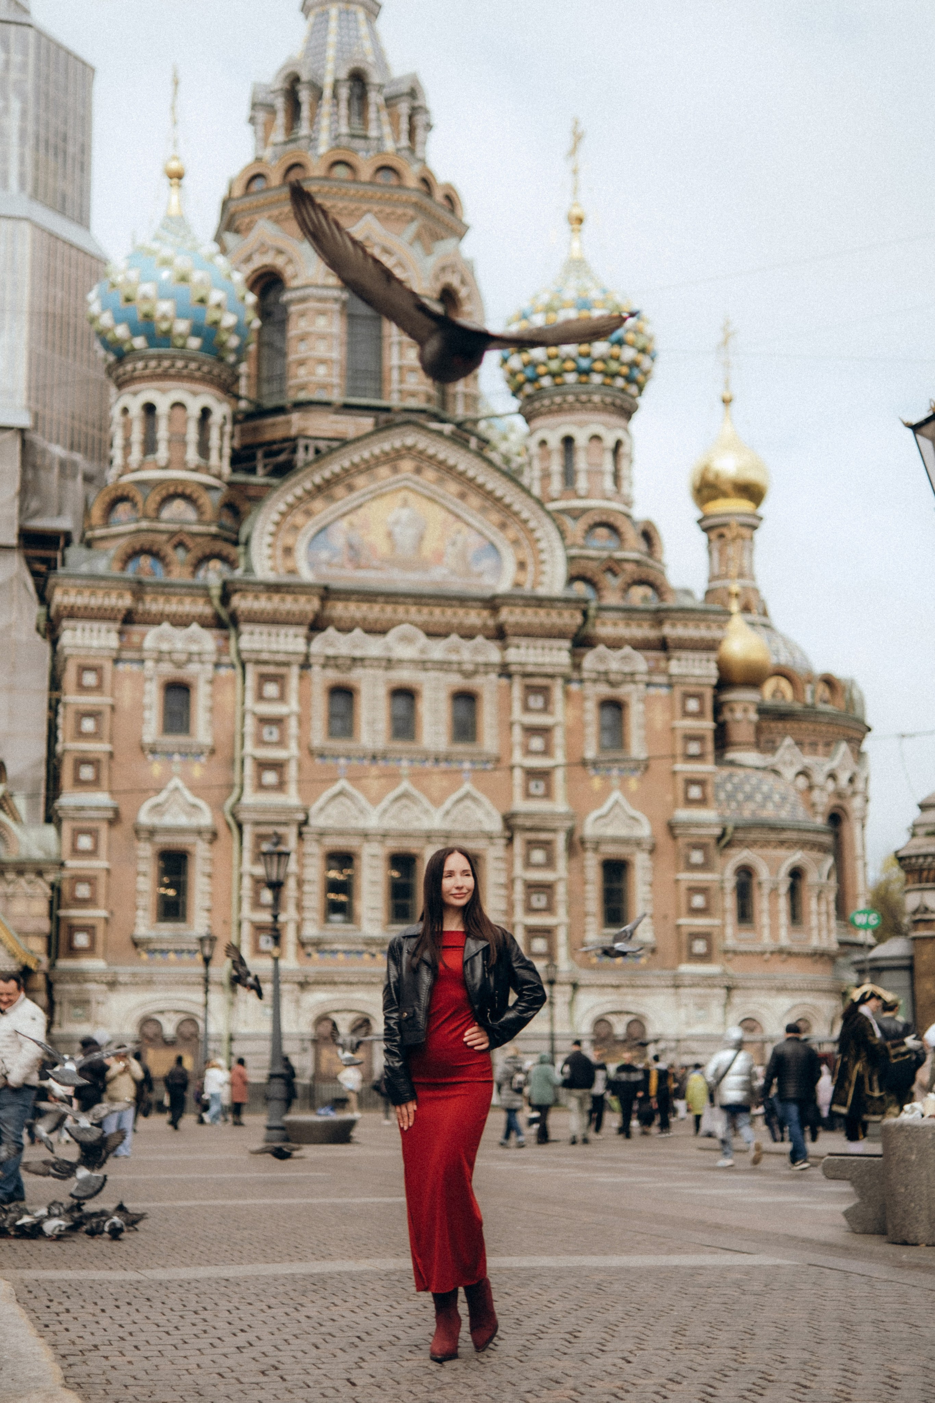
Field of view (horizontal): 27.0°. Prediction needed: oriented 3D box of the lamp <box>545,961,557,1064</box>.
[{"bbox_3d":[3.013,11.982,70.004,0.420,5.291,0.420,3,-12,-16],"label":"lamp"}]

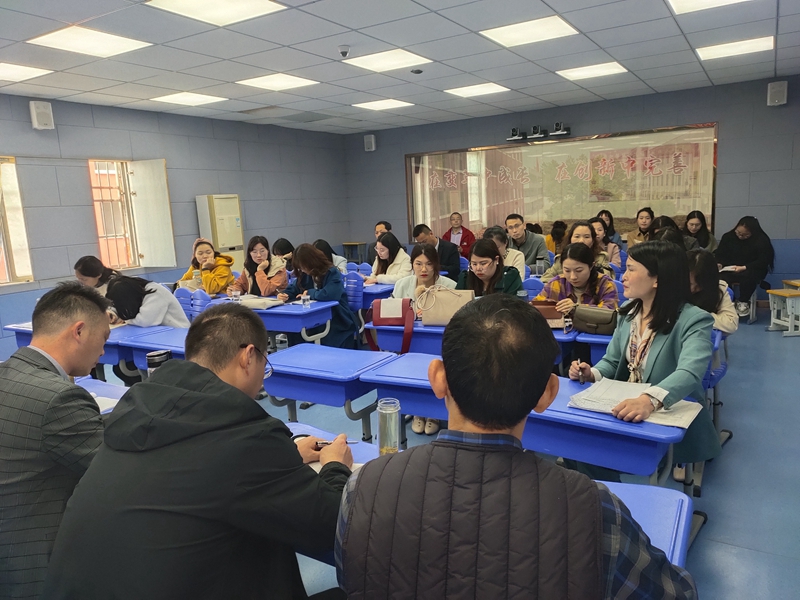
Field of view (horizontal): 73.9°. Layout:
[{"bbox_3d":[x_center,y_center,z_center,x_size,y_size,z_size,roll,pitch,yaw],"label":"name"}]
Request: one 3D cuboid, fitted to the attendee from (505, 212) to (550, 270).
[{"bbox_3d":[1.176,-0.137,5.036,0.520,1.321,0.650,2,12,22],"label":"attendee"}]

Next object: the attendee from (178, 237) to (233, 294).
[{"bbox_3d":[-1.667,0.083,4.630,0.500,1.220,0.700,2,11,24],"label":"attendee"}]

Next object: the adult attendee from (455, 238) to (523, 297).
[{"bbox_3d":[0.597,0.206,3.744,0.520,1.230,0.720,3,13,30],"label":"adult attendee"}]

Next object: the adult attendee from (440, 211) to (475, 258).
[{"bbox_3d":[0.817,-0.551,7.381,0.520,1.310,0.720,2,12,24],"label":"adult attendee"}]

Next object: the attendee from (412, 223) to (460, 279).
[{"bbox_3d":[0.361,-0.154,5.357,0.520,1.220,0.780,6,13,39],"label":"attendee"}]

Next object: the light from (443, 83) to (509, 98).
[{"bbox_3d":[0.850,-2.306,5.807,0.600,0.050,0.600,4,13,32],"label":"light"}]

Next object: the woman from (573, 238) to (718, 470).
[{"bbox_3d":[1.126,0.405,2.388,0.780,1.300,0.580,-14,15,-43],"label":"woman"}]

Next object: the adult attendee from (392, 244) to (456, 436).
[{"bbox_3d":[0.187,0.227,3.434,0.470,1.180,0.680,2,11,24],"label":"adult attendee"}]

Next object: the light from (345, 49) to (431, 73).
[{"bbox_3d":[-0.098,-1.974,4.352,0.600,0.050,0.600,4,13,32],"label":"light"}]

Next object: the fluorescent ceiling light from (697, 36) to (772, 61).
[{"bbox_3d":[2.929,-2.206,4.634,0.590,0.060,0.590,4,13,31],"label":"fluorescent ceiling light"}]

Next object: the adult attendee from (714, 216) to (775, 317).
[{"bbox_3d":[3.654,-0.333,5.690,0.700,1.120,0.580,-10,12,-33],"label":"adult attendee"}]

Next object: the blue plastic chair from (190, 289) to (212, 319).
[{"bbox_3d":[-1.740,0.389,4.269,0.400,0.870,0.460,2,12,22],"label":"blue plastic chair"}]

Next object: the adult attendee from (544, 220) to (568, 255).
[{"bbox_3d":[1.884,-0.378,6.376,0.470,1.140,0.720,4,13,34],"label":"adult attendee"}]

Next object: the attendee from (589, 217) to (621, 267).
[{"bbox_3d":[1.943,-0.191,5.146,0.480,1.210,0.700,4,13,34],"label":"attendee"}]

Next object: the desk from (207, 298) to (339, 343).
[{"bbox_3d":[-1.027,0.400,4.425,1.100,0.760,0.440,4,13,31],"label":"desk"}]

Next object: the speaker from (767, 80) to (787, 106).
[{"bbox_3d":[4.142,-2.269,5.840,0.210,0.280,0.180,4,13,32],"label":"speaker"}]

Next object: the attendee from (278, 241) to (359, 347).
[{"bbox_3d":[-0.548,0.144,4.456,0.750,1.200,0.580,-11,14,-36],"label":"attendee"}]

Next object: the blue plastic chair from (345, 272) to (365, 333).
[{"bbox_3d":[-0.538,0.259,4.627,0.400,0.870,0.460,4,13,32],"label":"blue plastic chair"}]

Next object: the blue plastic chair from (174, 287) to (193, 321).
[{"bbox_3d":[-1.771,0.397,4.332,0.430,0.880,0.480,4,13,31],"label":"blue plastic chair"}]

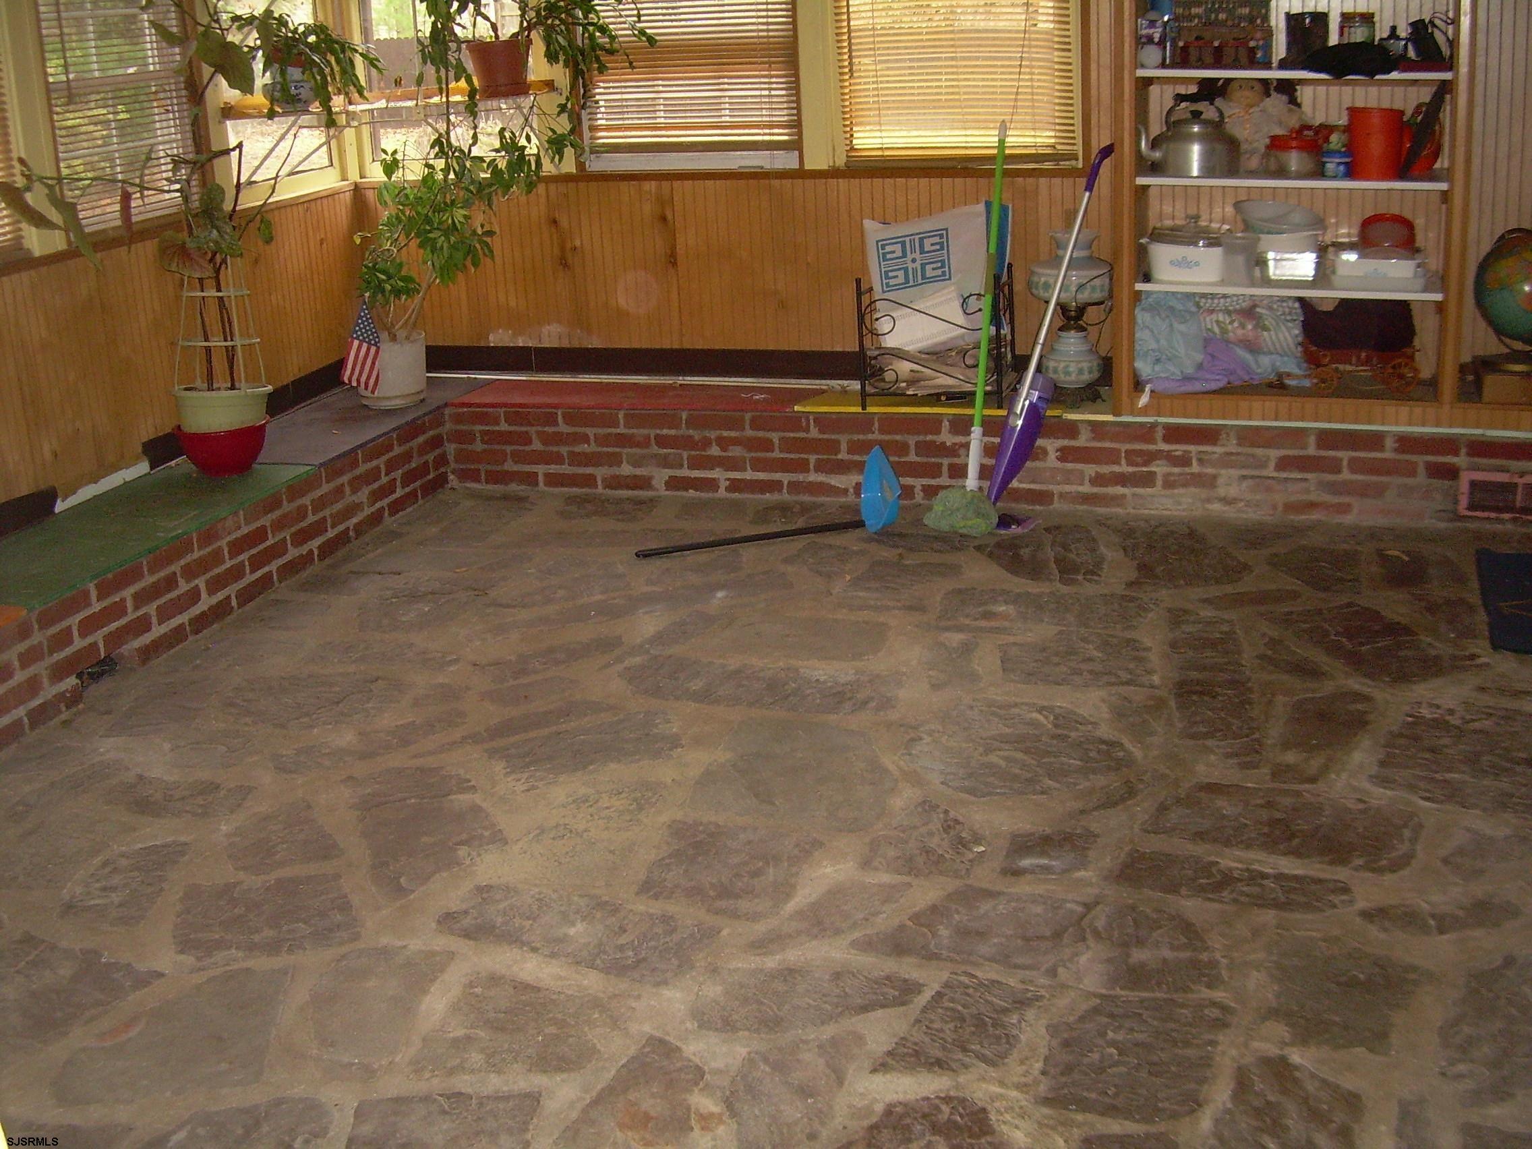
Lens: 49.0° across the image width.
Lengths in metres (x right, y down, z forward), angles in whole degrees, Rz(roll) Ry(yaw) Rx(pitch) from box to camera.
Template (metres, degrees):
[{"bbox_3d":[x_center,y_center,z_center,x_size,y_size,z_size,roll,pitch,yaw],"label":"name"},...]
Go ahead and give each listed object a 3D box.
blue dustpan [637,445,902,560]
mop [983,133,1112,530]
[{"bbox_3d":[-0.004,-0.201,4.760,0.753,0.210,0.240,-8,33,-12],"label":"blue dustpan"},{"bbox_3d":[0.816,-0.677,4.812,0.160,1.155,0.265,8,11,-42],"label":"mop"}]

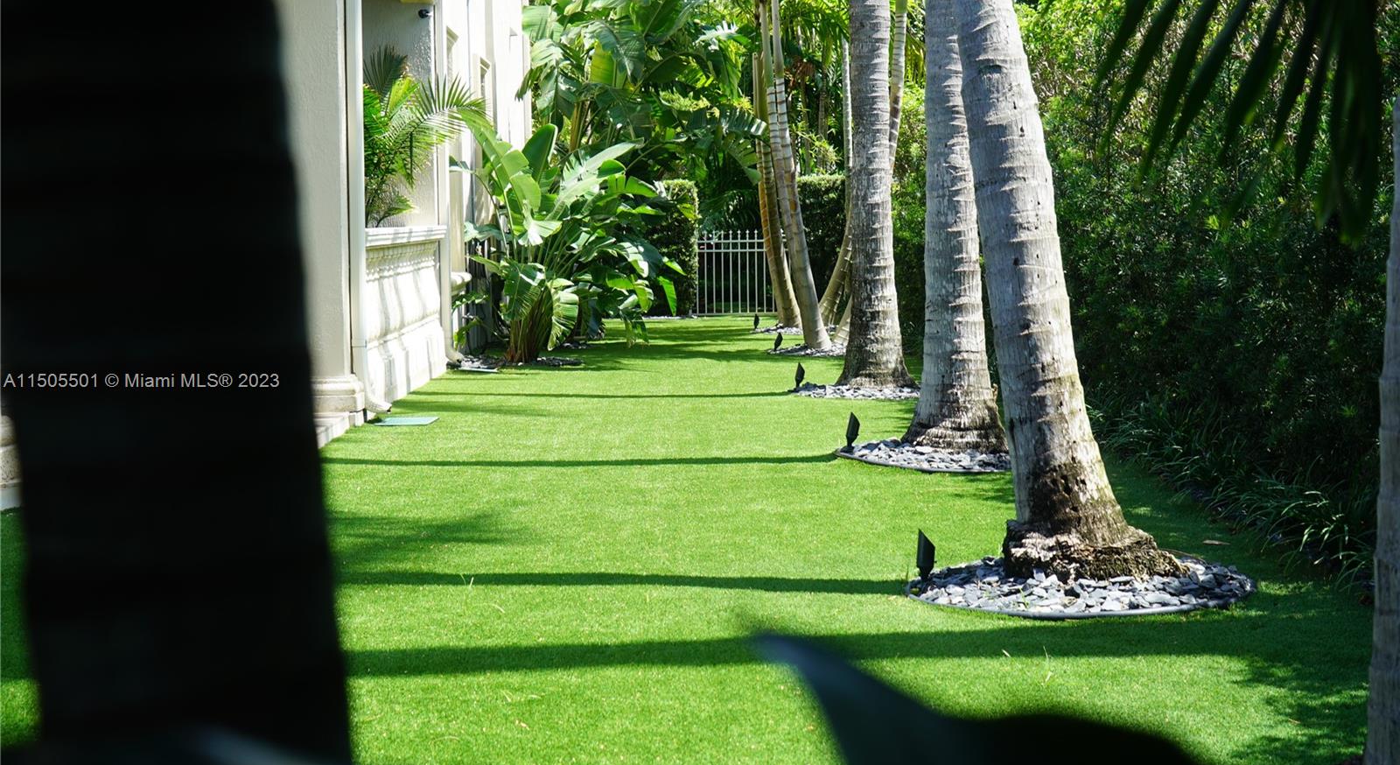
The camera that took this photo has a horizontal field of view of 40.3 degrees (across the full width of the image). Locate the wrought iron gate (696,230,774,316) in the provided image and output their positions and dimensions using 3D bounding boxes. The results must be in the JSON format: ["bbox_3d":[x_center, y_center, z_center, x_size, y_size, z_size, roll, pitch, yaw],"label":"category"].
[{"bbox_3d":[0.619,-1.606,28.004,1.350,1.268,0.060,-1,5,-6],"label":"wrought iron gate"}]

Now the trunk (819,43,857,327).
[{"bbox_3d":[1.842,-2.624,25.371,0.524,3.752,0.400,0,5,0],"label":"trunk"}]

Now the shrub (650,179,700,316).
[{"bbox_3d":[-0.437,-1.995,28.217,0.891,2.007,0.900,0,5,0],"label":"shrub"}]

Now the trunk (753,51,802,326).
[{"bbox_3d":[1.027,-2.574,25.375,0.641,3.652,0.400,0,5,0],"label":"trunk"}]

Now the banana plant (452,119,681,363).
[{"bbox_3d":[-1.399,-1.513,19.985,2.397,2.472,2.100,0,5,0],"label":"banana plant"}]

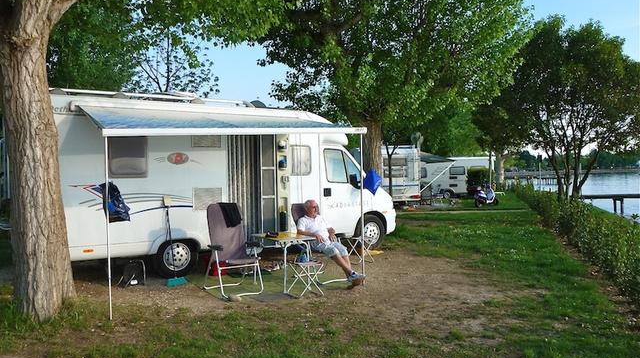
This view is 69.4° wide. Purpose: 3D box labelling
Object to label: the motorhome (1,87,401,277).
[{"bbox_3d":[-1.668,0.113,8.776,6.750,2.820,2.280,-1,1,-28],"label":"motorhome"}]

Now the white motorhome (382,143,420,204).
[{"bbox_3d":[3.383,-0.077,23.787,2.250,2.800,6.000,-1,1,0],"label":"white motorhome"}]

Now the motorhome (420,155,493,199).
[{"bbox_3d":[7.584,-0.109,29.888,6.100,2.650,2.250,-1,1,0],"label":"motorhome"}]

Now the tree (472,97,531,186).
[{"bbox_3d":[14.888,-2.747,37.965,4.600,7.600,4.600,-1,1,0],"label":"tree"}]

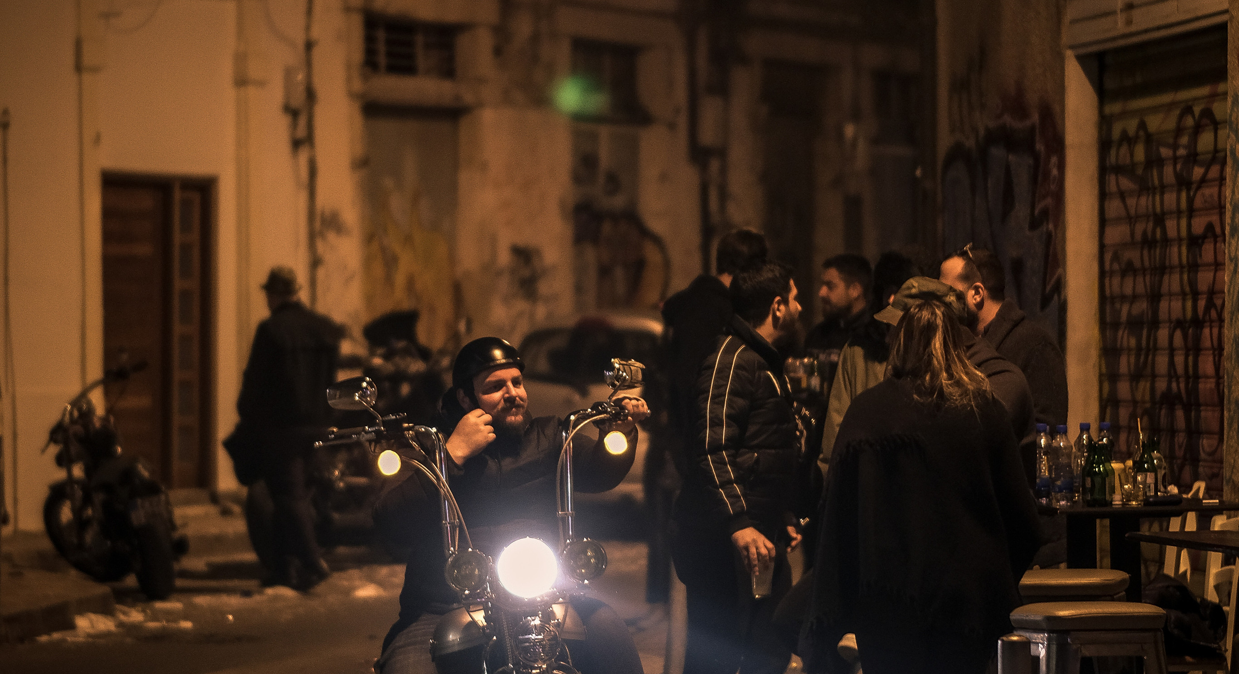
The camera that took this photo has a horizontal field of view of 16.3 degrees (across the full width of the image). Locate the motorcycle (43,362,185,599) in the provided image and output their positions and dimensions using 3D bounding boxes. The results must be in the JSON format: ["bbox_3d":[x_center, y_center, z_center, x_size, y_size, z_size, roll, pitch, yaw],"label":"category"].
[{"bbox_3d":[-3.010,0.840,25.800,0.820,1.320,2.250,0,0,-15],"label":"motorcycle"}]

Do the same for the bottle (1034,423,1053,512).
[{"bbox_3d":[1.213,0.368,12.400,0.065,0.238,0.065,0,0,0],"label":"bottle"}]

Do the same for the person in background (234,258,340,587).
[{"bbox_3d":[-1.930,0.523,25.100,0.580,1.860,0.450,0,0,-30],"label":"person in background"}]

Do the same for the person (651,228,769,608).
[{"bbox_3d":[0.360,0.560,14.500,0.520,1.820,0.360,-1,0,45],"label":"person"}]

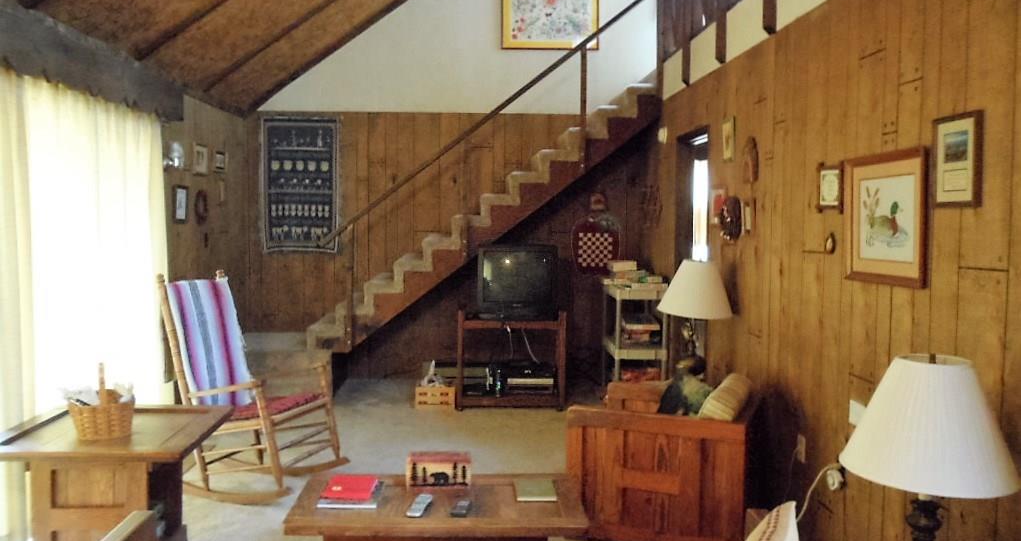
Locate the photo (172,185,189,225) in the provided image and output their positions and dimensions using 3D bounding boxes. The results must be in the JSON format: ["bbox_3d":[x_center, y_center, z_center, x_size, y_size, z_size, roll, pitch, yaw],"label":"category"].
[{"bbox_3d":[-2.305,-0.461,5.567,0.025,0.265,0.230,0,4,-3],"label":"photo"}]

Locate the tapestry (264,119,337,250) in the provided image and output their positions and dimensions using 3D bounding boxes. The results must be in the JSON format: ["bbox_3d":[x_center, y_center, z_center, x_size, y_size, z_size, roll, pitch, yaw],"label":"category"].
[{"bbox_3d":[-1.912,-0.780,7.271,0.685,1.231,0.020,0,3,-5],"label":"tapestry"}]

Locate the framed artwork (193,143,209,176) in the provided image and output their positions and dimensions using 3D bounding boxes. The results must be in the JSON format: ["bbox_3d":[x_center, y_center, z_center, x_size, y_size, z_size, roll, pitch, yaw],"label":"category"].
[{"bbox_3d":[-2.324,-0.835,5.984,0.025,0.235,0.260,0,4,-3],"label":"framed artwork"}]

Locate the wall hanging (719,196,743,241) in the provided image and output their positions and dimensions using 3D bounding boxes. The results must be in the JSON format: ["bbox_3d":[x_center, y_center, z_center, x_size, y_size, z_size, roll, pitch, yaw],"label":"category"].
[{"bbox_3d":[1.451,-0.353,5.285,0.070,0.310,0.310,0,4,-3],"label":"wall hanging"}]

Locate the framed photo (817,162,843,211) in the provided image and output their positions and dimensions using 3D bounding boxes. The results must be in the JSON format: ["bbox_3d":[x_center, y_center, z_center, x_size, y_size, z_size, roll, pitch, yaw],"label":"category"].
[{"bbox_3d":[1.514,-0.395,3.777,0.020,0.233,0.217,0,3,-5],"label":"framed photo"}]

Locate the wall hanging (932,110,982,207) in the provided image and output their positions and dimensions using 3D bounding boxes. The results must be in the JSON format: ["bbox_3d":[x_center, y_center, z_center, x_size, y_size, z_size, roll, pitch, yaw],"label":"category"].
[{"bbox_3d":[1.591,-0.386,2.835,0.020,0.325,0.253,0,3,-5],"label":"wall hanging"}]

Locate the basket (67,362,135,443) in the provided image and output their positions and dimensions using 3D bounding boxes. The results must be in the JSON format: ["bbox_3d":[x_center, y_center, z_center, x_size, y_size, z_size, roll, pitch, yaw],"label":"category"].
[{"bbox_3d":[-1.746,0.545,3.400,0.280,0.298,0.230,-2,4,-27],"label":"basket"}]

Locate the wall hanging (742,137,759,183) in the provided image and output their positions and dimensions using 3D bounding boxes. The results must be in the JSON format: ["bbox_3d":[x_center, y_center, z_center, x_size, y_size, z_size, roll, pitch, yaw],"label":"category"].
[{"bbox_3d":[1.429,-0.658,4.742,0.030,0.256,0.174,0,3,-5],"label":"wall hanging"}]

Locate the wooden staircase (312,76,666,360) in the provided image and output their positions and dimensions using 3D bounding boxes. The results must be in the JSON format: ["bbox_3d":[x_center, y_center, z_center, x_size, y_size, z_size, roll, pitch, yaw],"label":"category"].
[{"bbox_3d":[-0.227,-0.497,6.960,2.970,2.320,0.830,0,4,-3],"label":"wooden staircase"}]

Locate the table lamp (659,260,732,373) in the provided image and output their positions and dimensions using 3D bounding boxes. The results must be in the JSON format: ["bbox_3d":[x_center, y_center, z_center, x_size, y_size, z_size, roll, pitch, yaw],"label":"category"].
[{"bbox_3d":[1.077,0.272,4.625,0.430,0.675,0.430,0,3,-5],"label":"table lamp"}]

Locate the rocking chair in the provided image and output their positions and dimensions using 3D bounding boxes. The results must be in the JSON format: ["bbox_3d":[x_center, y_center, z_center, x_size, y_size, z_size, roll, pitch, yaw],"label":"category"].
[{"bbox_3d":[-1.402,0.606,4.372,0.900,1.190,0.570,2,4,22],"label":"rocking chair"}]

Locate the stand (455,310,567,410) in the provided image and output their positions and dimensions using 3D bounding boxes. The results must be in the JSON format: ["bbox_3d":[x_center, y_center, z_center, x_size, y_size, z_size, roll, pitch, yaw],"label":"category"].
[{"bbox_3d":[0.002,0.697,6.404,0.850,0.770,0.430,0,4,-3],"label":"stand"}]

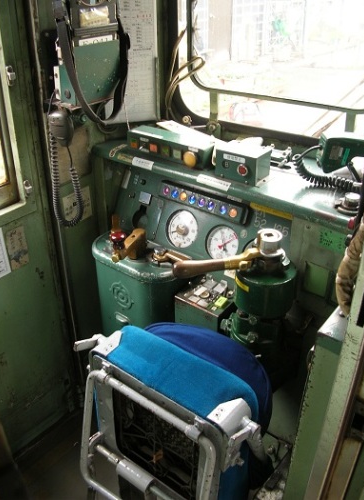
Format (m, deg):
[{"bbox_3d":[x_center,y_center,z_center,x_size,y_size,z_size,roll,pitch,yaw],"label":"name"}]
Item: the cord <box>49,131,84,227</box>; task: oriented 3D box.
[{"bbox_3d":[-0.319,-0.193,1.400,0.089,0.269,0.036,-2,30,-3],"label":"cord"}]

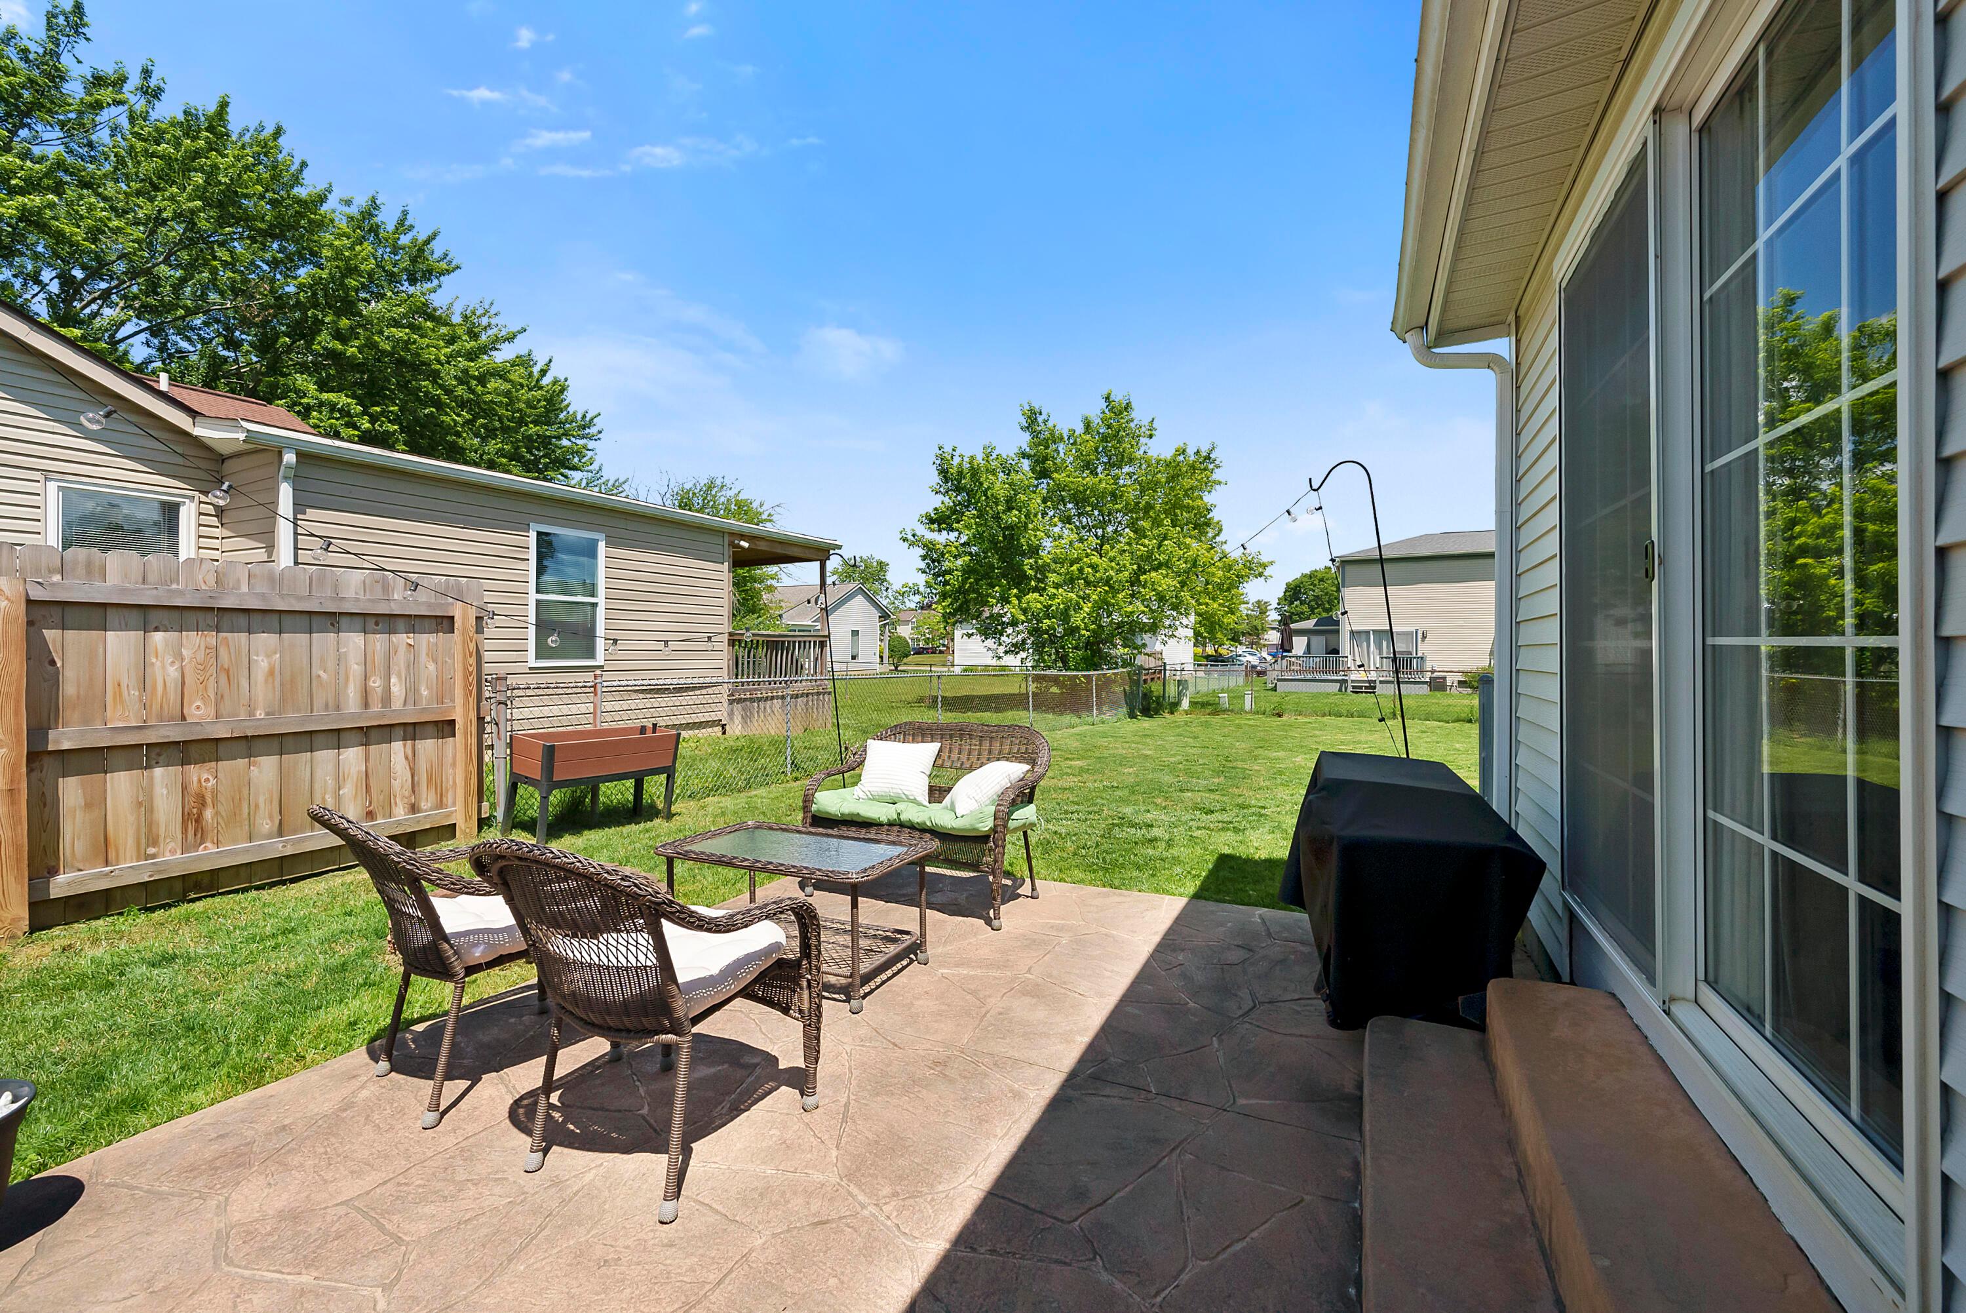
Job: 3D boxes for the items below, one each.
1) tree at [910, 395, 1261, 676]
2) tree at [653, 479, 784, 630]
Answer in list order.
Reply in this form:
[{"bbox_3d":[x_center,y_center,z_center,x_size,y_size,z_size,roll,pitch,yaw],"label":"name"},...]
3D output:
[{"bbox_3d":[2.900,-2.800,20.000,9.900,8.900,9.200,0,1,0],"label":"tree"},{"bbox_3d":[-9.500,-2.300,25.000,5.800,7.900,5.600,0,1,0],"label":"tree"}]

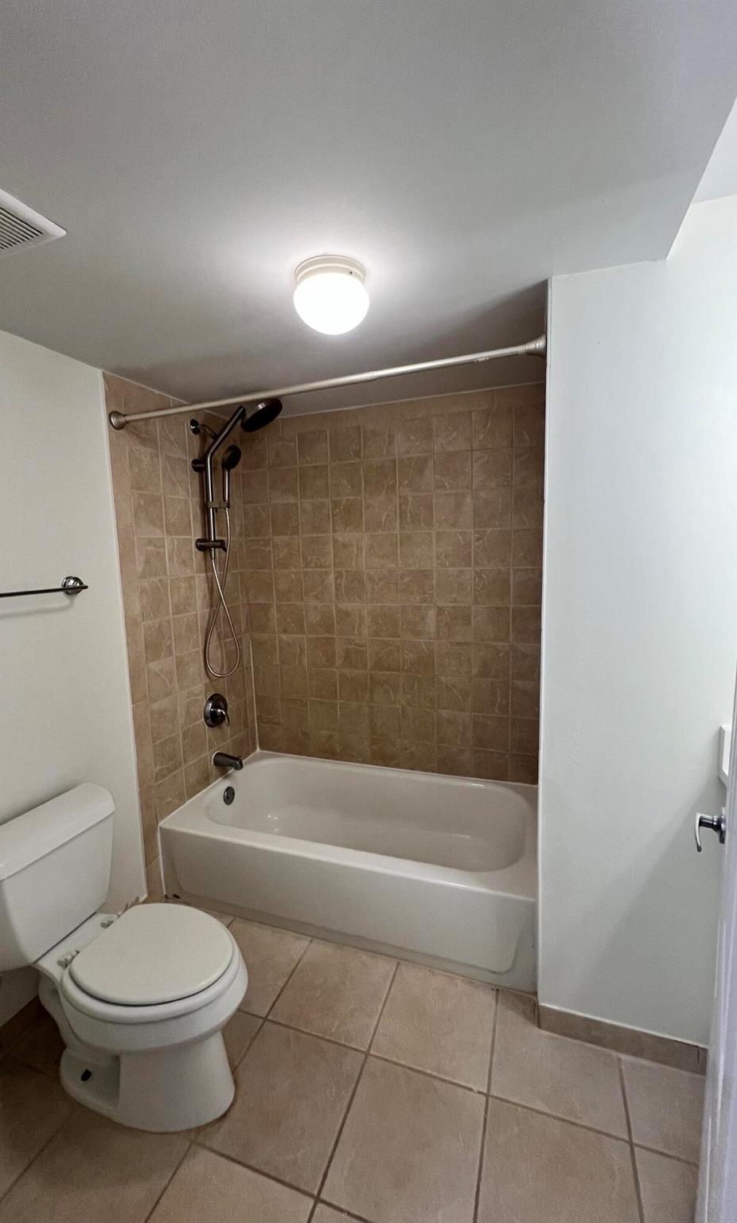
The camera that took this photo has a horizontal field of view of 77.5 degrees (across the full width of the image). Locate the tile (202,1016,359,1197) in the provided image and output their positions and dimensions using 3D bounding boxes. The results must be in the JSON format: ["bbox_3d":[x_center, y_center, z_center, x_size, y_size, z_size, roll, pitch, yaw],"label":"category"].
[{"bbox_3d":[-0.215,1.305,1.234,0.333,0.010,0.325,1,7,19],"label":"tile"}]

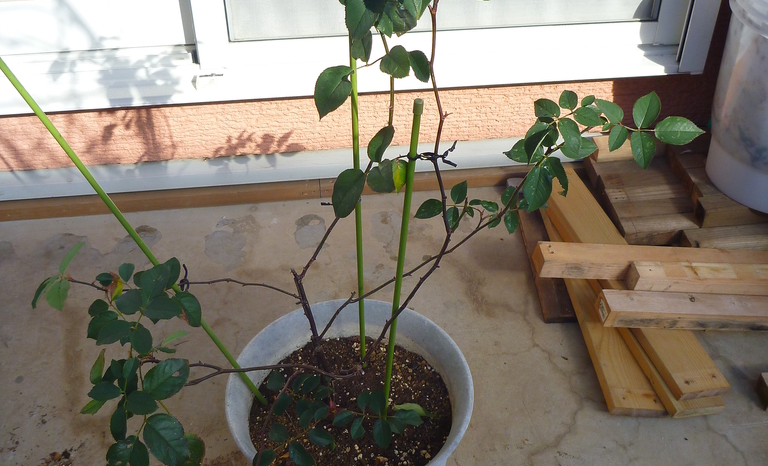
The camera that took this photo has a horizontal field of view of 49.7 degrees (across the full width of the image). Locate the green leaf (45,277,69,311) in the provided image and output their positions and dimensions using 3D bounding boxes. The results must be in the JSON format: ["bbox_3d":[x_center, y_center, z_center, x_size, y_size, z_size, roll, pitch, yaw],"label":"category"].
[{"bbox_3d":[-0.332,0.062,0.840,0.024,0.009,0.035,6,73,-17],"label":"green leaf"}]

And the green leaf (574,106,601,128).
[{"bbox_3d":[0.214,-0.122,0.870,0.033,0.006,0.021,26,84,15],"label":"green leaf"}]

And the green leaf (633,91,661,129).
[{"bbox_3d":[0.276,-0.129,0.870,0.027,0.007,0.043,22,84,17],"label":"green leaf"}]

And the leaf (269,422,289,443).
[{"bbox_3d":[-0.123,0.234,0.970,0.027,0.006,0.022,38,68,12],"label":"leaf"}]

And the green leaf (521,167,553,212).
[{"bbox_3d":[0.166,-0.047,0.902,0.031,0.050,0.012,15,-6,11],"label":"green leaf"}]

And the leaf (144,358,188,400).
[{"bbox_3d":[-0.243,0.163,0.922,0.061,0.012,0.038,-32,78,5],"label":"leaf"}]

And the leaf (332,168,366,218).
[{"bbox_3d":[-0.038,-0.044,0.910,0.034,0.009,0.055,30,84,1],"label":"leaf"}]

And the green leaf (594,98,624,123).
[{"bbox_3d":[0.227,-0.123,0.835,0.022,0.008,0.040,-38,66,-7],"label":"green leaf"}]

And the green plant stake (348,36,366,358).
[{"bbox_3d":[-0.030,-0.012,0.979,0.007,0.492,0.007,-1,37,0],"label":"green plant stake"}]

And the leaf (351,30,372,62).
[{"bbox_3d":[-0.021,-0.186,0.820,0.020,0.012,0.041,-11,71,-5],"label":"leaf"}]

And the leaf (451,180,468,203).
[{"bbox_3d":[0.085,-0.046,0.912,0.018,0.010,0.032,21,68,13],"label":"leaf"}]

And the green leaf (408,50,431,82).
[{"bbox_3d":[0.036,-0.169,0.835,0.018,0.036,0.006,-32,-3,1],"label":"green leaf"}]

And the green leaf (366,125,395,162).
[{"bbox_3d":[-0.001,-0.096,0.887,0.022,0.013,0.048,21,68,9],"label":"green leaf"}]

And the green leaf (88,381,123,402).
[{"bbox_3d":[-0.349,0.200,1.035,0.039,0.010,0.027,-6,60,-15],"label":"green leaf"}]

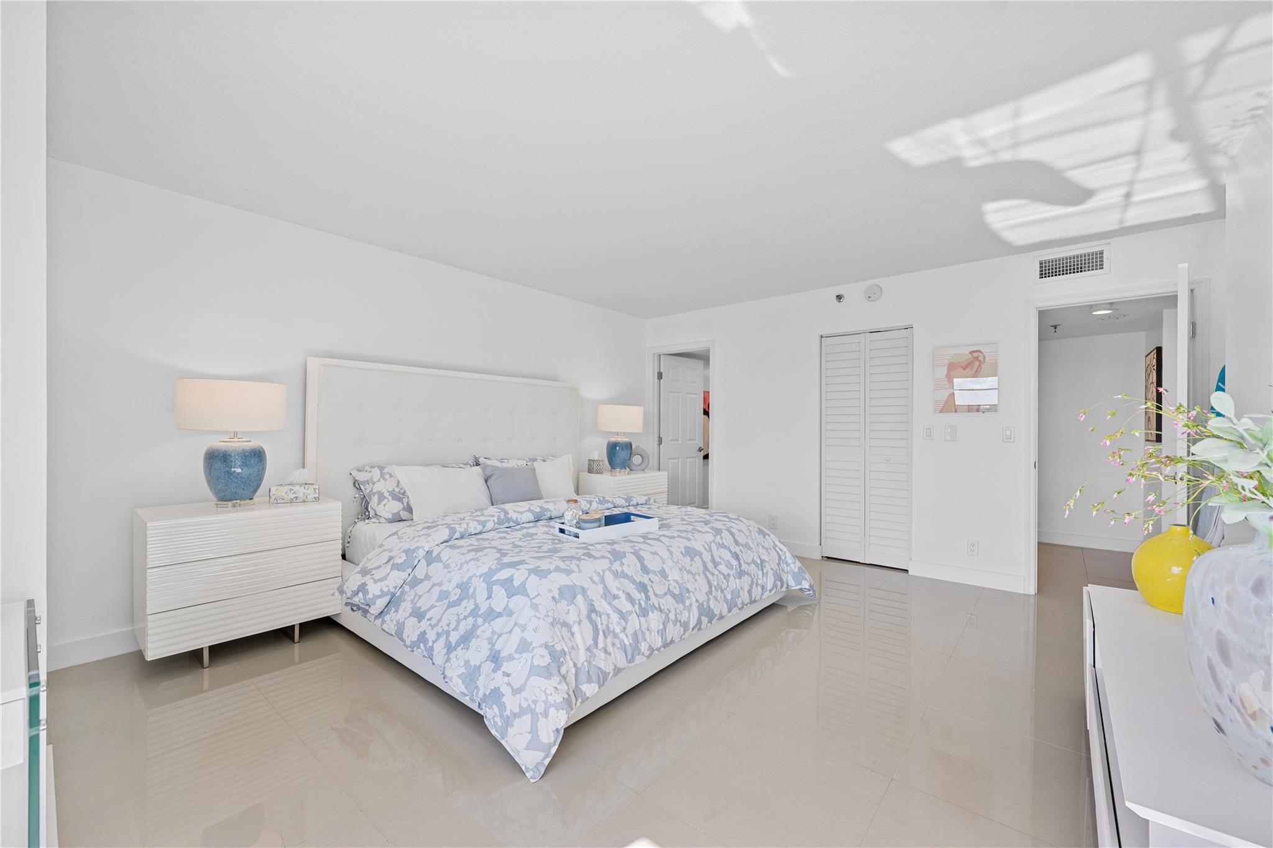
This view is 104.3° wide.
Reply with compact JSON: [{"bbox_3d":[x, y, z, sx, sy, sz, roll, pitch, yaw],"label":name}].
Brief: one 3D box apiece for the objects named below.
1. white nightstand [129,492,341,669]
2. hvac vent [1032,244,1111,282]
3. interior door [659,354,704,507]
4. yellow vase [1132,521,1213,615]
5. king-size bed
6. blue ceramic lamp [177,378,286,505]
[{"bbox_3d":[-2.153,0.820,2.705,0.562,0.749,0.797,0,0,40],"label":"white nightstand"},{"bbox_3d":[2.981,-1.097,3.394,0.391,0.192,0.025,0,0,40],"label":"hvac vent"},{"bbox_3d":[0.554,0.204,6.081,0.757,2.036,0.038,1,0,-41],"label":"interior door"},{"bbox_3d":[1.994,0.544,1.815,0.251,0.311,0.251,0,0,40],"label":"yellow vase"},{"bbox_3d":[-0.487,0.403,3.284,2.337,1.615,2.387,0,0,40],"label":"king-size bed"},{"bbox_3d":[-2.184,0.115,2.683,0.451,0.662,0.451,0,0,40],"label":"blue ceramic lamp"}]

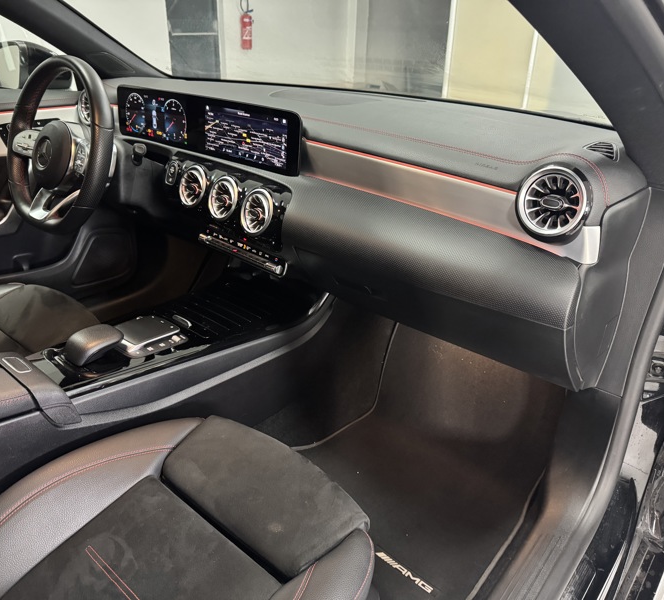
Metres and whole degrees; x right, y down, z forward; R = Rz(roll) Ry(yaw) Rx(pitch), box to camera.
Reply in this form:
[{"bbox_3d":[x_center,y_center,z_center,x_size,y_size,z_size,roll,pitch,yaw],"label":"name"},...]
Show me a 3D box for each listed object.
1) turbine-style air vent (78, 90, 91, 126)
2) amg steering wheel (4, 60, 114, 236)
[{"bbox_3d":[-0.614,-0.493,1.417,0.090,0.090,0.040,22,31,38],"label":"turbine-style air vent"},{"bbox_3d":[-0.557,-0.317,1.152,0.370,0.358,0.090,20,12,34],"label":"amg steering wheel"}]

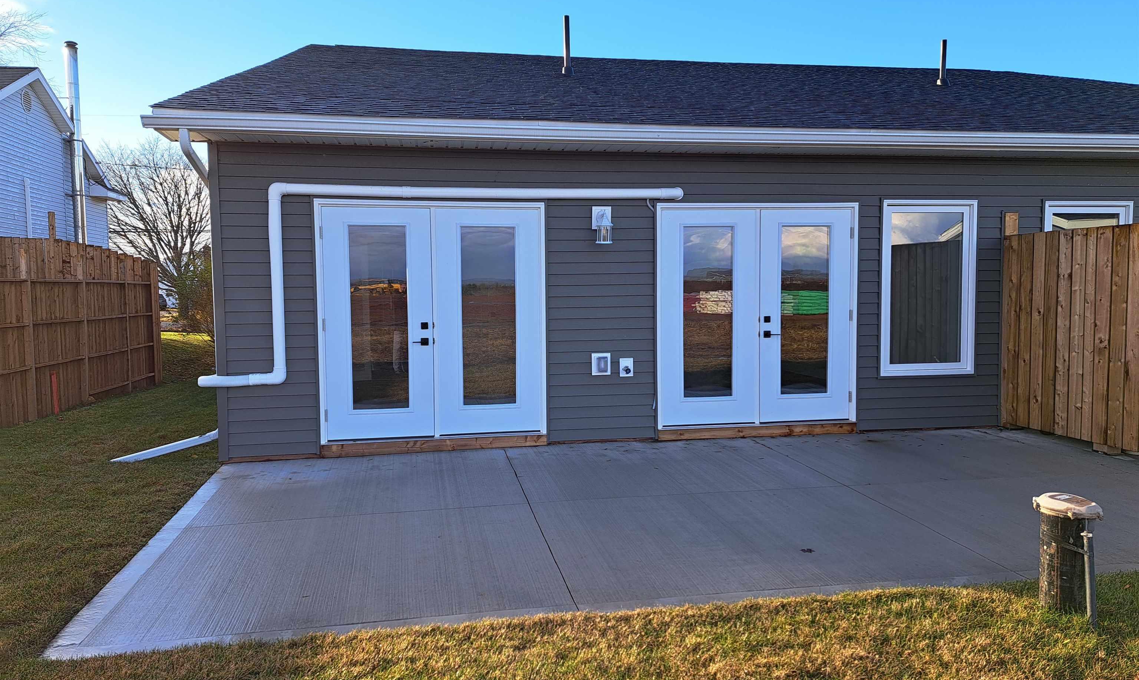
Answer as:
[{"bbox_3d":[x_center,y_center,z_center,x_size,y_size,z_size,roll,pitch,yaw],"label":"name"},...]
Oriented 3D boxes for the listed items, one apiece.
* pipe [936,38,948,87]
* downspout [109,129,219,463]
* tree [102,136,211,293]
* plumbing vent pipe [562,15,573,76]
[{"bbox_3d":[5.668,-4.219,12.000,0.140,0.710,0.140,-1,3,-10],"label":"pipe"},{"bbox_3d":[-3.400,-0.295,6.430,0.940,2.680,0.760,-1,3,-10],"label":"downspout"},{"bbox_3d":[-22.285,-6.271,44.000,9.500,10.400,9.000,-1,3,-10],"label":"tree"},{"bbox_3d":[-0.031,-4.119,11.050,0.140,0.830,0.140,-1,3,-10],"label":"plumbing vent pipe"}]

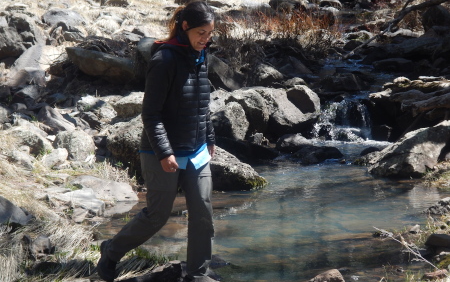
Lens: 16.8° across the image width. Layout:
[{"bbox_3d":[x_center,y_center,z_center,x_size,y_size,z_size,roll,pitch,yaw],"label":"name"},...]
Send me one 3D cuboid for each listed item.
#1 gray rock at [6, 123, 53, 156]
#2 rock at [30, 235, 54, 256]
[{"bbox_3d":[-1.554,-0.012,12.100,0.363,0.230,0.310,0,8,0],"label":"gray rock"},{"bbox_3d":[-1.097,0.628,9.150,0.144,0.120,0.130,0,8,0],"label":"rock"}]

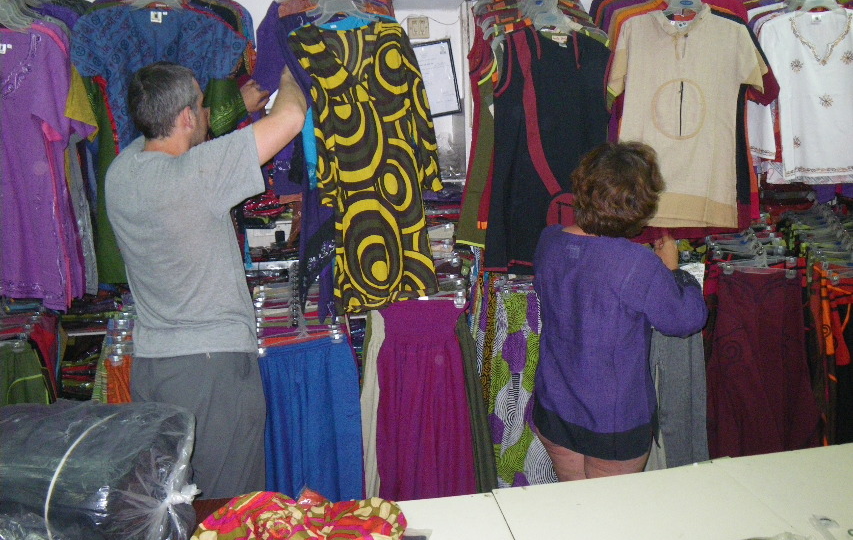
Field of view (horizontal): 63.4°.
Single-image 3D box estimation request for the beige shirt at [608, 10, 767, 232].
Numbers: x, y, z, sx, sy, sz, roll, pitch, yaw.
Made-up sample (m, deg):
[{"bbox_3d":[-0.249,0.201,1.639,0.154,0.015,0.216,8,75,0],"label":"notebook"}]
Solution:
[{"bbox_3d":[0.879,-0.512,2.352,0.500,0.720,0.120,1,8,8],"label":"beige shirt"}]

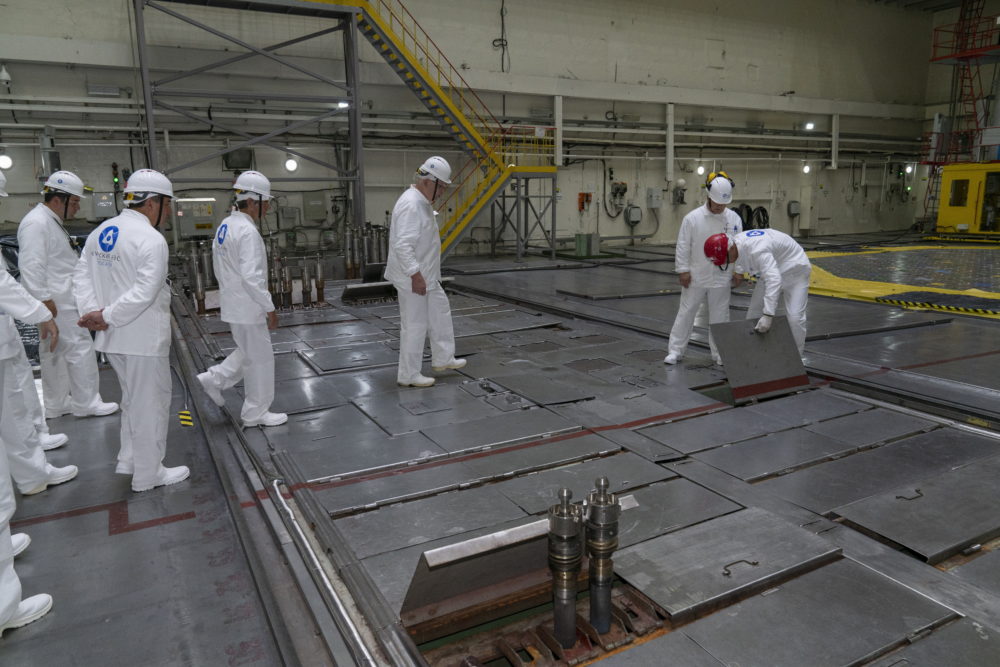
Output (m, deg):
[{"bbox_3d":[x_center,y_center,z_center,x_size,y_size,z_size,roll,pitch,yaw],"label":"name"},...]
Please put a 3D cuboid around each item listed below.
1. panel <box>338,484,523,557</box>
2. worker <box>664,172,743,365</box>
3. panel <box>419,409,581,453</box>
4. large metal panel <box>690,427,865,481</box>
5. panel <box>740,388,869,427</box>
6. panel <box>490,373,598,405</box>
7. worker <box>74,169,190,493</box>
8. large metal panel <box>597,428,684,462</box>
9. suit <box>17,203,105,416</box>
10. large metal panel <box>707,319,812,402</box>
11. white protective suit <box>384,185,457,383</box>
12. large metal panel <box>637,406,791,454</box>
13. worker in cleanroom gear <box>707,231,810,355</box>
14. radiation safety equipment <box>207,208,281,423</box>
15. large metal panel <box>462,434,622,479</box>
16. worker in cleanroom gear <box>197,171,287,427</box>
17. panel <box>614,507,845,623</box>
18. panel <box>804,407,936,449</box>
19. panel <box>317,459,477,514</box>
[{"bbox_3d":[-0.336,0.955,3.528,0.894,0.030,0.422,-7,13,-27],"label":"panel"},{"bbox_3d":[1.907,-0.595,6.528,0.660,1.780,0.420,0,11,7],"label":"worker"},{"bbox_3d":[0.015,0.684,4.873,1.034,0.030,0.491,-7,13,-27],"label":"panel"},{"bbox_3d":[1.746,0.760,4.351,1.010,0.030,0.442,-7,13,-27],"label":"large metal panel"},{"bbox_3d":[2.313,0.569,5.241,0.870,0.040,0.540,-7,13,-27],"label":"panel"},{"bbox_3d":[0.312,0.479,5.861,0.470,0.040,0.950,-7,13,-27],"label":"panel"},{"bbox_3d":[-2.103,-0.019,3.928,0.520,1.780,0.580,-12,15,-43],"label":"worker"},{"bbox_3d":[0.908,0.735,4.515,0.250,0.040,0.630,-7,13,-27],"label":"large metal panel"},{"bbox_3d":[-3.316,-0.184,5.241,0.550,1.577,0.560,-10,14,-38],"label":"suit"},{"bbox_3d":[2.106,0.197,5.626,0.870,0.640,0.040,-7,-15,-27],"label":"large metal panel"},{"bbox_3d":[-0.673,-0.419,5.878,0.600,1.646,0.550,-1,11,-1],"label":"white protective suit"},{"bbox_3d":[1.484,0.676,4.799,1.018,0.030,0.520,-7,13,-27],"label":"large metal panel"},{"bbox_3d":[2.320,-0.298,6.232,0.920,1.276,0.580,-7,13,-27],"label":"worker in cleanroom gear"},{"bbox_3d":[-1.821,-0.084,4.903,0.600,1.520,0.520,-6,12,-24],"label":"radiation safety equipment"},{"bbox_3d":[0.239,0.767,4.405,1.000,0.040,0.470,-7,13,-27],"label":"large metal panel"},{"bbox_3d":[-1.824,-0.216,4.877,0.640,1.790,0.520,-6,12,-24],"label":"worker in cleanroom gear"},{"bbox_3d":[0.966,1.001,3.090,0.960,0.050,0.515,-7,13,-27],"label":"panel"},{"bbox_3d":[2.558,0.663,4.782,0.838,0.030,0.450,-7,13,-27],"label":"panel"},{"bbox_3d":[-0.591,0.865,3.980,0.875,0.040,0.470,-7,13,-27],"label":"panel"}]

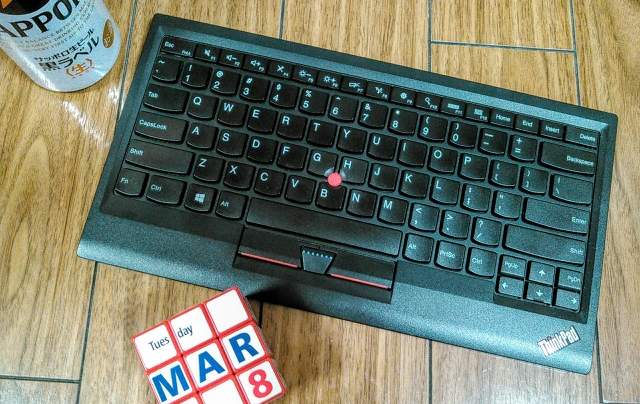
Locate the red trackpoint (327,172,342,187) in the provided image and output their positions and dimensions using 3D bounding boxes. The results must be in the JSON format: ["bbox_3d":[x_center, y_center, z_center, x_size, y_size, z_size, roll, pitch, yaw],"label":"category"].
[{"bbox_3d":[0.009,-0.013,0.337,0.008,0.005,0.008,0,77,-1],"label":"red trackpoint"}]

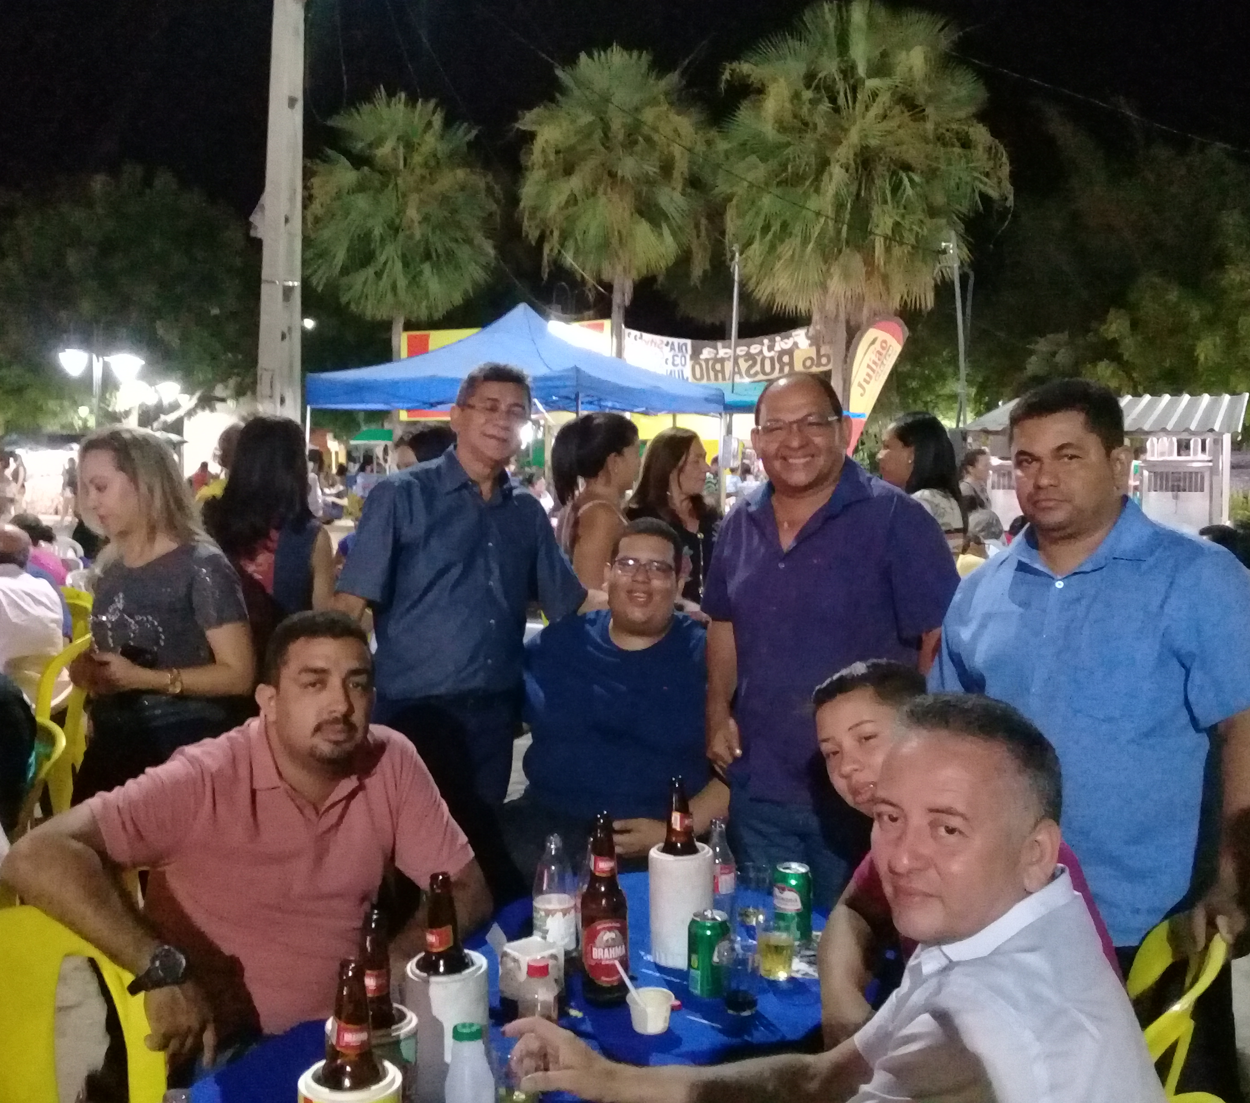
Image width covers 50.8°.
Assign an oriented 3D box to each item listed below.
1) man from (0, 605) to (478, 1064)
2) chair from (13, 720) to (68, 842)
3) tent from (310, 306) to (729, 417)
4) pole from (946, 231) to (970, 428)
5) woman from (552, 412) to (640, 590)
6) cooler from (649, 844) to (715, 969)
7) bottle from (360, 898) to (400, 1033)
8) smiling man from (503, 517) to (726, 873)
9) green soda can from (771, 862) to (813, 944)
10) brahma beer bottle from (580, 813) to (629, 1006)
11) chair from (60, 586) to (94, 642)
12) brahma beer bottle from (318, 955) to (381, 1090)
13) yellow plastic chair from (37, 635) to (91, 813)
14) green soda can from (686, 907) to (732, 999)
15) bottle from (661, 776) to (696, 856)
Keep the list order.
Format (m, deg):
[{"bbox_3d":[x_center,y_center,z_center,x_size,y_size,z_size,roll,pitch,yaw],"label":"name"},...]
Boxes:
[{"bbox_3d":[-0.530,0.755,2.053,0.720,1.320,0.740,-2,4,-30],"label":"man"},{"bbox_3d":[-1.810,0.849,3.522,0.520,0.860,0.460,1,4,16],"label":"chair"},{"bbox_3d":[-1.020,-0.976,13.284,3.000,3.070,3.000,2,5,28],"label":"tent"},{"bbox_3d":[6.412,-3.167,24.835,0.380,5.750,0.220,-3,4,0],"label":"pole"},{"bbox_3d":[-0.088,0.423,3.861,0.290,1.660,0.430,-1,4,-16],"label":"woman"},{"bbox_3d":[0.095,0.591,2.213,0.108,0.188,0.108,0,4,0],"label":"cooler"},{"bbox_3d":[-0.293,0.568,1.560,0.075,0.290,0.075,0,4,-6],"label":"bottle"},{"bbox_3d":[-0.021,0.654,2.838,0.580,1.420,0.780,0,4,3],"label":"smiling man"},{"bbox_3d":[0.289,0.605,2.265,0.066,0.122,0.066,0,4,0],"label":"green soda can"},{"bbox_3d":[-0.030,0.550,2.055,0.075,0.290,0.075,-1,4,-9],"label":"brahma beer bottle"},{"bbox_3d":[-3.050,0.597,6.962,0.520,0.860,0.460,2,5,28],"label":"chair"},{"bbox_3d":[-0.292,0.579,1.395,0.075,0.290,0.075,-1,4,-11],"label":"brahma beer bottle"},{"bbox_3d":[-2.080,0.747,4.918,0.520,0.870,0.460,4,6,40],"label":"yellow plastic chair"},{"bbox_3d":[0.134,0.632,2.090,0.066,0.122,0.066,0,4,0],"label":"green soda can"},{"bbox_3d":[0.091,0.526,2.209,0.075,0.290,0.075,-1,4,-22],"label":"bottle"}]

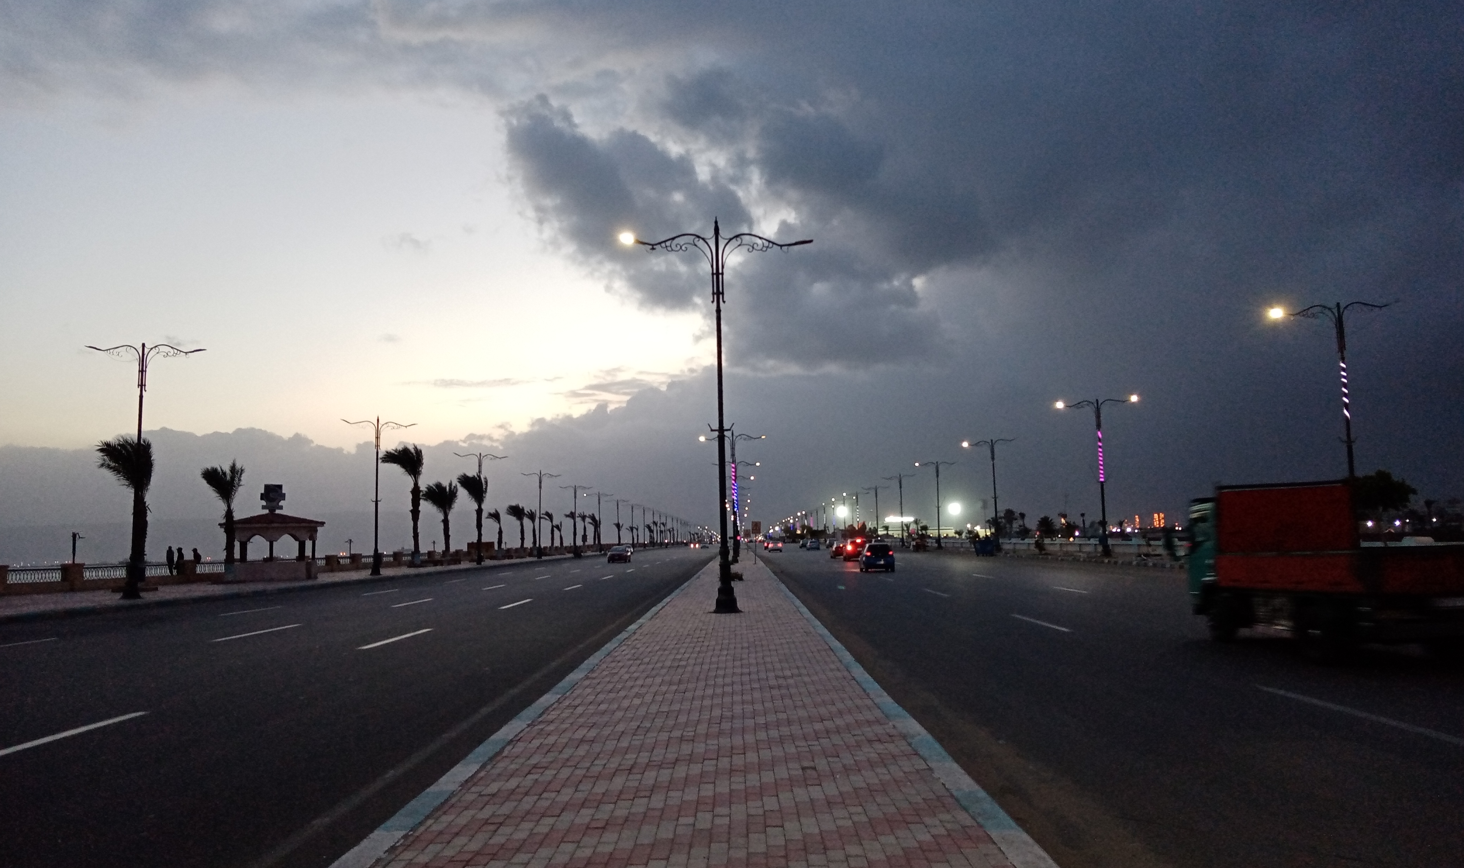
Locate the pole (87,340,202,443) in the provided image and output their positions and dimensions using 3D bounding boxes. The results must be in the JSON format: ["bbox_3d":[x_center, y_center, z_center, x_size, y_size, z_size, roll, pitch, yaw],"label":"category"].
[{"bbox_3d":[-20.578,1.284,38.100,4.200,8.850,0.600,-1,-5,0],"label":"pole"}]

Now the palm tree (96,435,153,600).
[{"bbox_3d":[-25.384,3.257,45.824,2.060,6.350,1.810,2,-6,-29],"label":"palm tree"}]

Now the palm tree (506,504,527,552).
[{"bbox_3d":[-24.538,11.011,125.197,2.180,6.000,1.920,0,-6,-11],"label":"palm tree"}]

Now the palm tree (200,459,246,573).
[{"bbox_3d":[-25.105,4.225,54.093,1.950,5.990,1.720,1,-6,-25],"label":"palm tree"}]

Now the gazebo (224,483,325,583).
[{"bbox_3d":[-24.796,5.305,59.300,4.700,5.100,4.700,0,-6,-13],"label":"gazebo"}]

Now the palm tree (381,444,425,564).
[{"bbox_3d":[-25.538,5.485,85.142,3.160,9.410,2.780,0,-6,-17],"label":"palm tree"}]

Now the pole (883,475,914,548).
[{"bbox_3d":[21.168,9.529,137.046,4.250,8.850,0.600,-1,-5,0],"label":"pole"}]

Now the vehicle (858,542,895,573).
[{"bbox_3d":[7.656,6.548,58.449,1.620,1.500,3.700,-1,-5,1],"label":"vehicle"}]

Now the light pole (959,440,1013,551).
[{"bbox_3d":[21.140,4.924,88.403,4.250,8.850,0.600,-1,-5,0],"label":"light pole"}]

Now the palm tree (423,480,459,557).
[{"bbox_3d":[-23.843,7.068,90.000,2.850,6.500,2.700,-1,-5,0],"label":"palm tree"}]

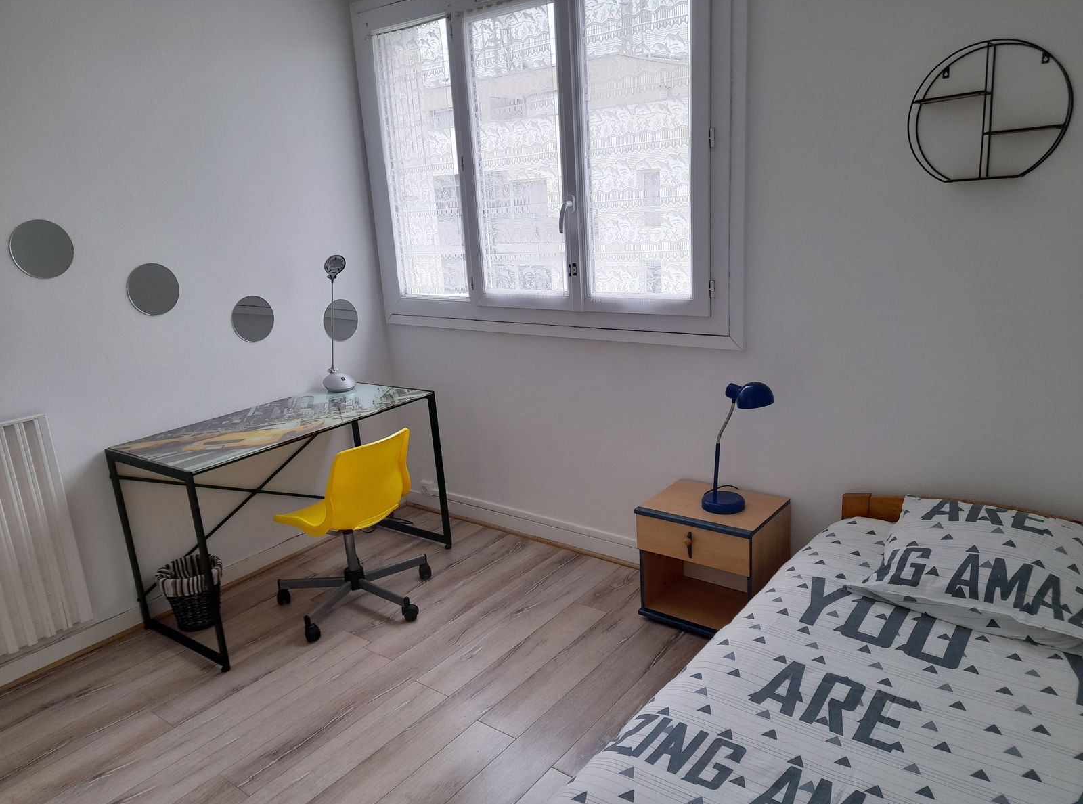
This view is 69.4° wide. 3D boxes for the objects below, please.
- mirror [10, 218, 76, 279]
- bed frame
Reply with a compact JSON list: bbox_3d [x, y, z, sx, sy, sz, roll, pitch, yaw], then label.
[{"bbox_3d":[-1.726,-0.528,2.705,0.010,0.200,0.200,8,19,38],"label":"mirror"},{"bbox_3d":[0.818,0.828,1.682,0.980,0.570,1.980,8,19,38],"label":"bed frame"}]

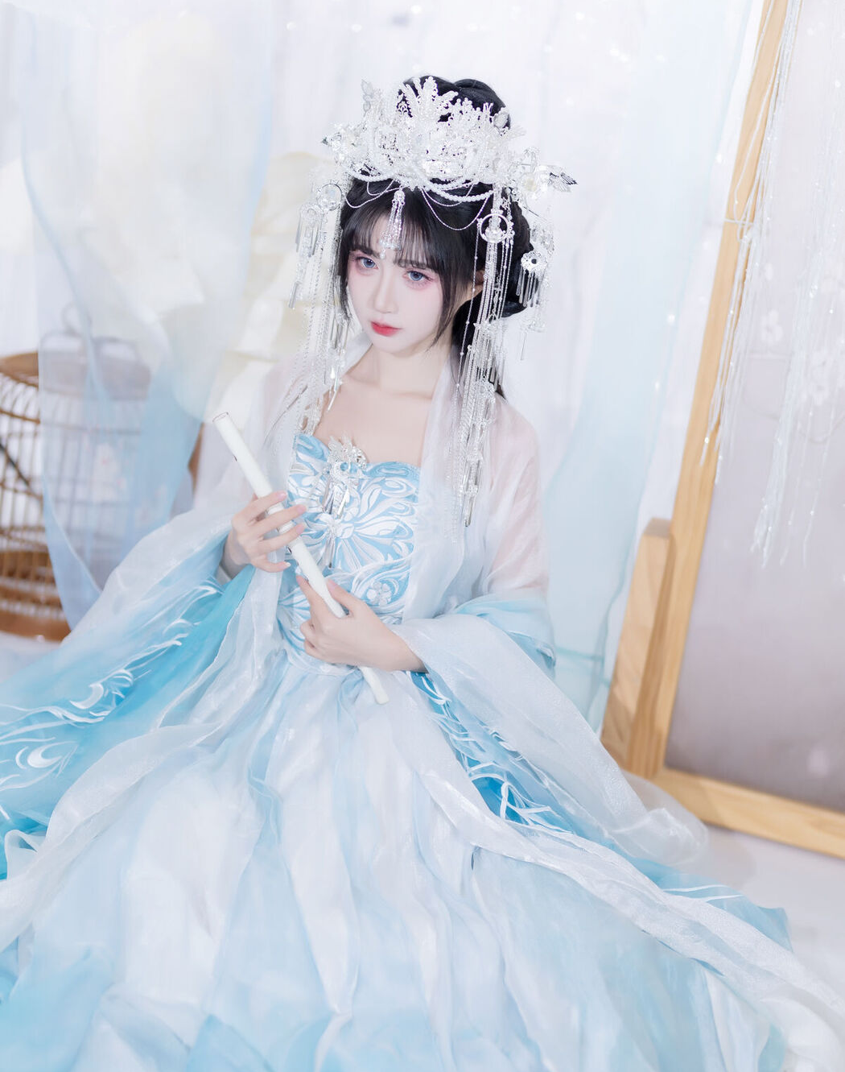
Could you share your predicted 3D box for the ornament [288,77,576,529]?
[{"bbox_3d":[0.004,-0.270,3.400,0.300,0.470,0.210,18,20,26],"label":"ornament"}]

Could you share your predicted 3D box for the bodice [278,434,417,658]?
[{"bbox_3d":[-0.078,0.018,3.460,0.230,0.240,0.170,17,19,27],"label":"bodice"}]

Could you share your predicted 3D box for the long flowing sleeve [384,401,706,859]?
[{"bbox_3d":[0.162,0.112,3.460,0.360,0.470,0.310,16,19,24],"label":"long flowing sleeve"}]

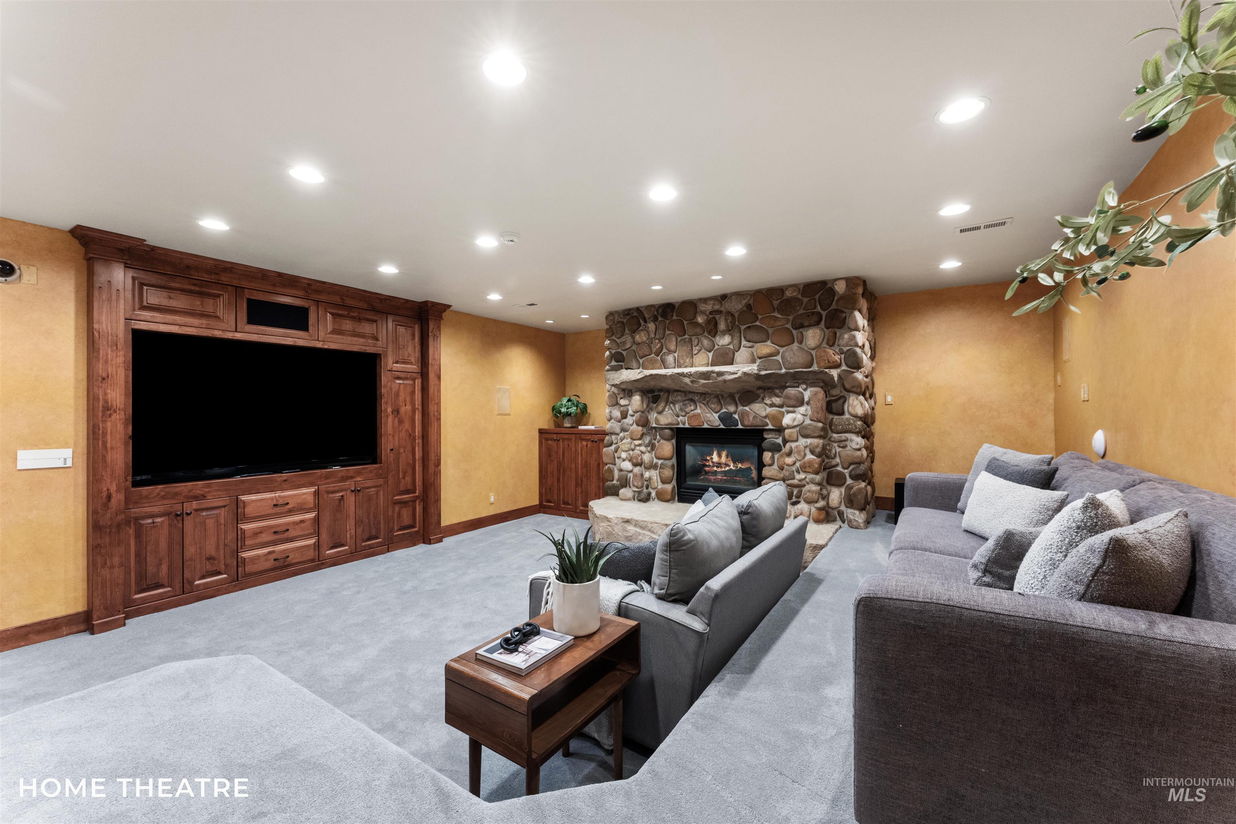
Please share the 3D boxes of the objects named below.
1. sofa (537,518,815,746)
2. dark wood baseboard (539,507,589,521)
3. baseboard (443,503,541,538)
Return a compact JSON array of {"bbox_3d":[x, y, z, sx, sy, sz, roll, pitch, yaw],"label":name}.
[{"bbox_3d":[0.416,1.085,2.831,1.000,0.750,1.630,-1,-1,34],"label":"sofa"},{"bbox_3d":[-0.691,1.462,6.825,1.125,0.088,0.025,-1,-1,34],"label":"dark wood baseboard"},{"bbox_3d":[-1.629,1.439,6.452,0.022,0.145,1.650,-1,-1,34],"label":"baseboard"}]

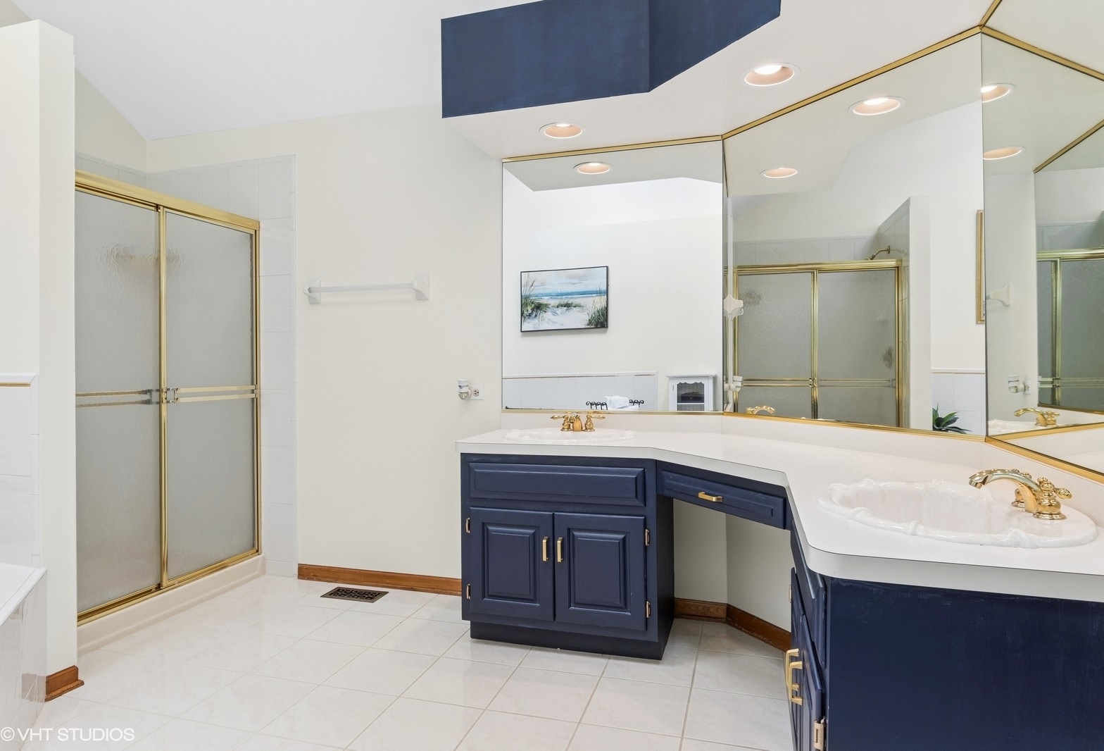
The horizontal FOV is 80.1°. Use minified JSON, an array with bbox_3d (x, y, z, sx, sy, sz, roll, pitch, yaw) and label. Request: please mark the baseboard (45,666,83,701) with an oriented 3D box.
[{"bbox_3d":[-1.661,1.038,2.230,0.026,0.079,0.118,0,1,16],"label":"baseboard"}]

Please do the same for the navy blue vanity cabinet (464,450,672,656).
[{"bbox_3d":[0.087,0.678,2.710,0.763,0.760,0.560,0,1,16],"label":"navy blue vanity cabinet"}]

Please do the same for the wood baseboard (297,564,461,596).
[{"bbox_3d":[-0.764,1.016,3.253,1.127,0.082,0.025,0,1,16],"label":"wood baseboard"}]

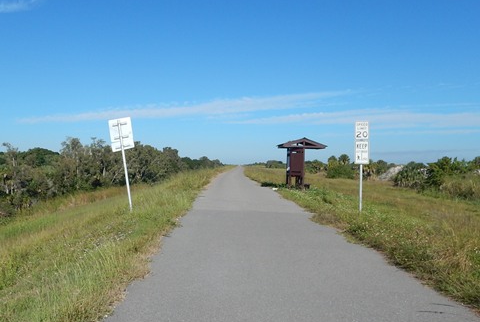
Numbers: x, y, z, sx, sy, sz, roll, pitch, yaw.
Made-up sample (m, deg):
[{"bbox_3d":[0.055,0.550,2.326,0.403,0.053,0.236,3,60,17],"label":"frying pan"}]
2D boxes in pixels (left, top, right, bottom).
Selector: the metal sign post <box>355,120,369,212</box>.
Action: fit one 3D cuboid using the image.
[{"bbox_3d":[4.160,0.210,11.400,0.460,3.100,0.080,1,-1,0],"label":"metal sign post"}]

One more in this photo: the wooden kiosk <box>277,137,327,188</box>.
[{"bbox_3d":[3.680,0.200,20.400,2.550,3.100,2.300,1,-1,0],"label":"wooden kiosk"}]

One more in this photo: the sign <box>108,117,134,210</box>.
[{"bbox_3d":[-3.900,0.160,11.350,0.750,3.200,0.090,-7,-1,0],"label":"sign"}]

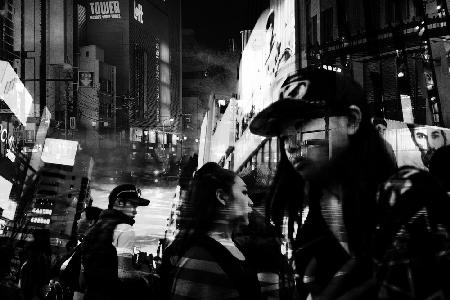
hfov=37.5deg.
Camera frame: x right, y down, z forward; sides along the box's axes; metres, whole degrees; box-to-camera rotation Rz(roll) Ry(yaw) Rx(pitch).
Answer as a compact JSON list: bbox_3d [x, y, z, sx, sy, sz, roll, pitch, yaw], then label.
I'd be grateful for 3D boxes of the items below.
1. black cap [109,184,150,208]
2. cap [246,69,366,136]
[{"bbox_3d":[-0.620,0.302,4.300,0.270,0.150,0.178,1,-2,10],"label":"black cap"},{"bbox_3d":[0.178,-0.109,1.420,0.270,0.145,0.180,-2,-6,-43],"label":"cap"}]

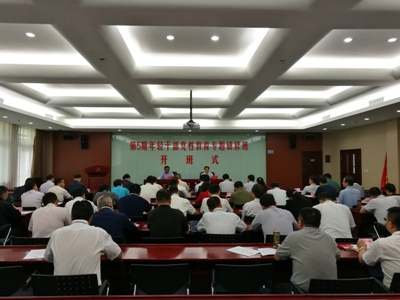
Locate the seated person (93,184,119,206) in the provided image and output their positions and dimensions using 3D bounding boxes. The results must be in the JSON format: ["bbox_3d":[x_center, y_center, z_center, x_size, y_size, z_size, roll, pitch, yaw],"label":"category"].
[{"bbox_3d":[-1.693,1.178,5.650,0.520,1.150,0.750,0,-2,-2],"label":"seated person"}]

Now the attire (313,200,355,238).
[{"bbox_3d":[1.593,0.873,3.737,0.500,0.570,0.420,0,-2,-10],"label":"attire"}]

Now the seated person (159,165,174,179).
[{"bbox_3d":[-1.112,1.190,10.286,0.540,1.280,0.740,0,-2,-2],"label":"seated person"}]

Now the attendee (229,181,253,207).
[{"bbox_3d":[0.756,1.157,5.750,0.520,1.200,0.750,0,-2,-2],"label":"attendee"}]

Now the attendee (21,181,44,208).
[{"bbox_3d":[-3.166,1.207,5.981,0.540,1.230,0.760,0,-2,2],"label":"attendee"}]

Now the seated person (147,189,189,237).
[{"bbox_3d":[-0.377,1.063,3.620,0.540,1.250,0.750,0,-2,-2],"label":"seated person"}]

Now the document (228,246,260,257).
[{"bbox_3d":[0.419,0.974,3.023,0.200,0.008,0.295,2,-3,-43],"label":"document"}]

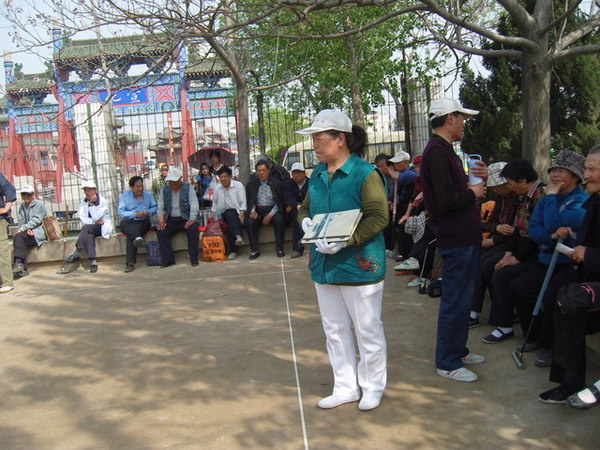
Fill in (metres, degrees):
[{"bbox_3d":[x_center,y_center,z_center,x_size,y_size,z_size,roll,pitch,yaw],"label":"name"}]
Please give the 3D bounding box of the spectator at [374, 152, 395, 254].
[{"bbox_3d":[1.187,-0.237,7.537,0.660,1.300,0.500,-7,8,-28],"label":"spectator"}]

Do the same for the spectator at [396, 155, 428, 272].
[{"bbox_3d":[1.377,-0.093,6.347,0.660,1.280,0.500,-5,7,-10],"label":"spectator"}]

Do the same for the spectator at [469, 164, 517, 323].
[{"bbox_3d":[1.582,0.129,4.602,0.640,1.240,0.500,-7,8,-25],"label":"spectator"}]

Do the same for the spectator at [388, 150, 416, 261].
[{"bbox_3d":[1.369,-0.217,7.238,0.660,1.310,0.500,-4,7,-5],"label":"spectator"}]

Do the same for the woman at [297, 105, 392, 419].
[{"bbox_3d":[0.253,0.187,3.249,0.400,1.625,0.500,-10,9,-42],"label":"woman"}]

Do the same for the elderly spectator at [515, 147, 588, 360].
[{"bbox_3d":[1.706,0.189,3.845,0.640,1.290,0.500,-9,9,-35],"label":"elderly spectator"}]

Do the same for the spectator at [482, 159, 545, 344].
[{"bbox_3d":[1.574,0.170,4.194,0.660,1.260,0.500,-6,7,-16],"label":"spectator"}]

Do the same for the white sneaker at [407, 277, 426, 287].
[{"bbox_3d":[1.203,0.557,5.982,0.265,0.105,0.100,-5,7,-8],"label":"white sneaker"}]

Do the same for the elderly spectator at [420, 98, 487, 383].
[{"bbox_3d":[0.956,0.069,3.613,0.420,1.680,0.480,-3,7,8],"label":"elderly spectator"}]

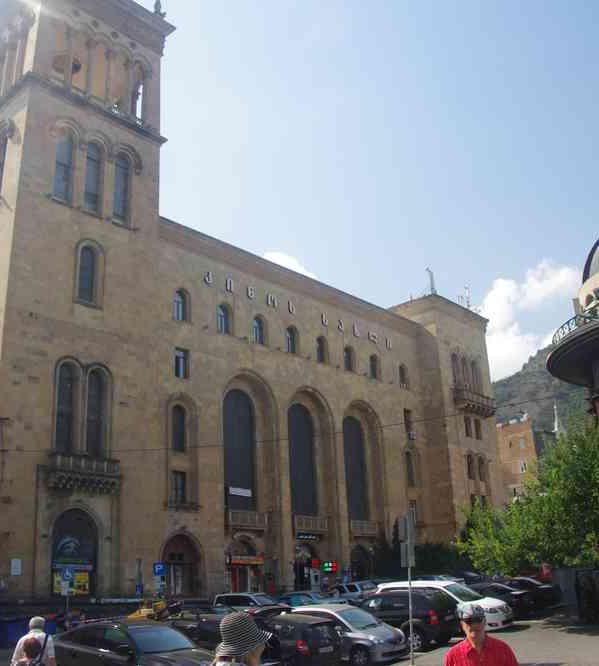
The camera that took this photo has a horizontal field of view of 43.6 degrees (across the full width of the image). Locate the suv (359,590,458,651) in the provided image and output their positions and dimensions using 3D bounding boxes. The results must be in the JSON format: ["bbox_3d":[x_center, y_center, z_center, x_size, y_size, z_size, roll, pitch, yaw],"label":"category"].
[{"bbox_3d":[3.250,9.530,25.000,4.650,1.720,1.860,-20,-26,41],"label":"suv"}]

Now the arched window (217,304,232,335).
[{"bbox_3d":[-5.546,-0.923,55.100,0.300,2.400,1.350,-19,-26,39],"label":"arched window"}]

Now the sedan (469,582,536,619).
[{"bbox_3d":[7.300,10.970,30.500,4.600,1.460,1.790,-20,-26,41],"label":"sedan"}]

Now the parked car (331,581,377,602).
[{"bbox_3d":[3.756,15.467,44.000,1.760,1.600,4.300,10,-23,-31],"label":"parked car"}]

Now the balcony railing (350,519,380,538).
[{"bbox_3d":[5.084,15.127,57.996,0.300,1.120,3.500,-19,-25,39],"label":"balcony railing"}]

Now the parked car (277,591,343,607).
[{"bbox_3d":[0.427,14.522,40.000,4.500,1.450,1.750,-19,-26,39],"label":"parked car"}]

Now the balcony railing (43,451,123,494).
[{"bbox_3d":[-11.604,7.599,40.348,0.700,1.800,4.120,-19,-26,39],"label":"balcony railing"}]

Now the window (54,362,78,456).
[{"bbox_3d":[-13.563,4.313,43.443,0.350,5.400,1.400,-19,-26,39],"label":"window"}]

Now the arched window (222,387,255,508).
[{"bbox_3d":[-4.409,8.414,54.537,0.400,9.000,3.400,-19,-26,39],"label":"arched window"}]

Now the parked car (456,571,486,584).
[{"bbox_3d":[9.413,13.818,41.000,4.500,1.500,1.800,-20,-26,41],"label":"parked car"}]

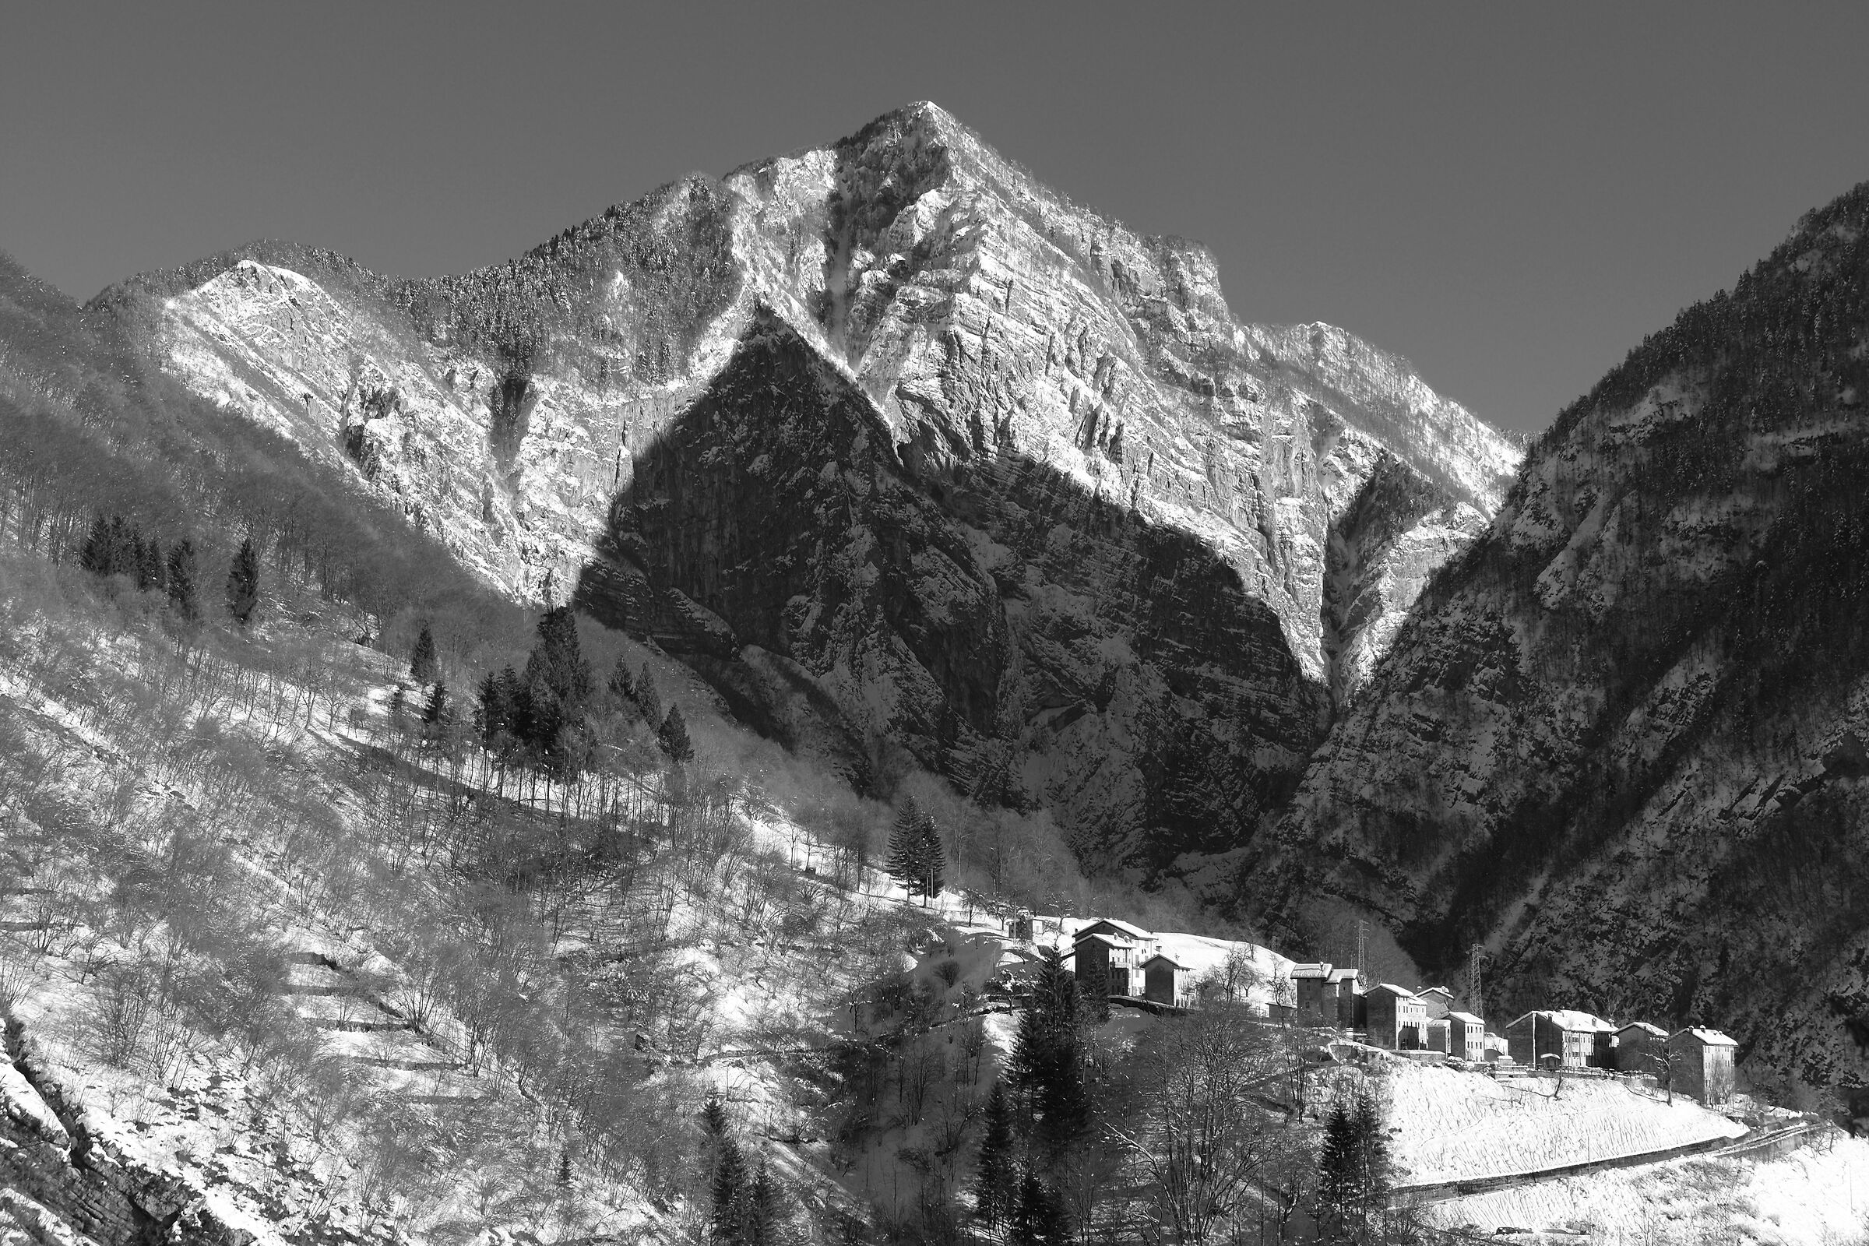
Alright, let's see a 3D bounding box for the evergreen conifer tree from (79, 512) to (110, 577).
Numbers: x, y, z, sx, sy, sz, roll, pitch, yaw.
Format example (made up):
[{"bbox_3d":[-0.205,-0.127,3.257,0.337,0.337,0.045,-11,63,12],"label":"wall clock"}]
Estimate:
[{"bbox_3d":[-149.360,-13.510,600.000,5.580,12.070,5.580,0,-8,0],"label":"evergreen conifer tree"}]

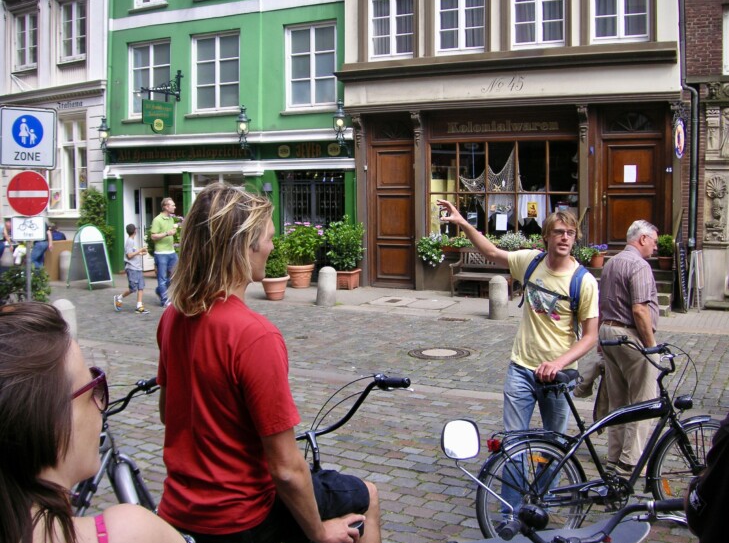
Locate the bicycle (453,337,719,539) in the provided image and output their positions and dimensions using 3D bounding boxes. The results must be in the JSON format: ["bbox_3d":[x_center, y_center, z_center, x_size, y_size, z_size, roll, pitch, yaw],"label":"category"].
[{"bbox_3d":[1.375,0.957,4.254,1.800,1.080,0.600,-2,6,-19],"label":"bicycle"}]

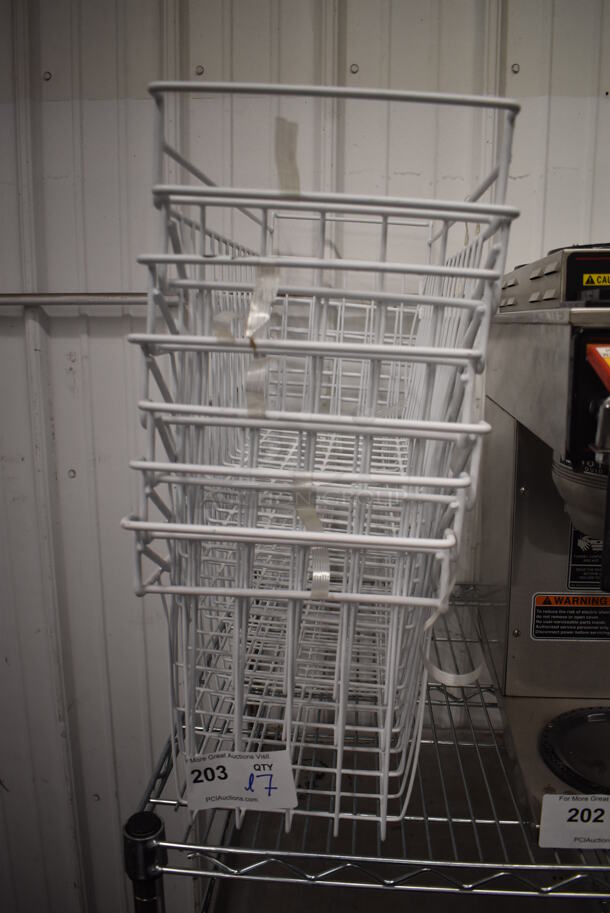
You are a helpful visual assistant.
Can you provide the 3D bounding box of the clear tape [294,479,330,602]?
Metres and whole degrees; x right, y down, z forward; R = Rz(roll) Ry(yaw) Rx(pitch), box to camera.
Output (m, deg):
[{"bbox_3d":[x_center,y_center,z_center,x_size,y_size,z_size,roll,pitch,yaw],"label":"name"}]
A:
[{"bbox_3d":[0.006,0.067,0.541,0.021,0.097,0.015,-7,10,6],"label":"clear tape"}]

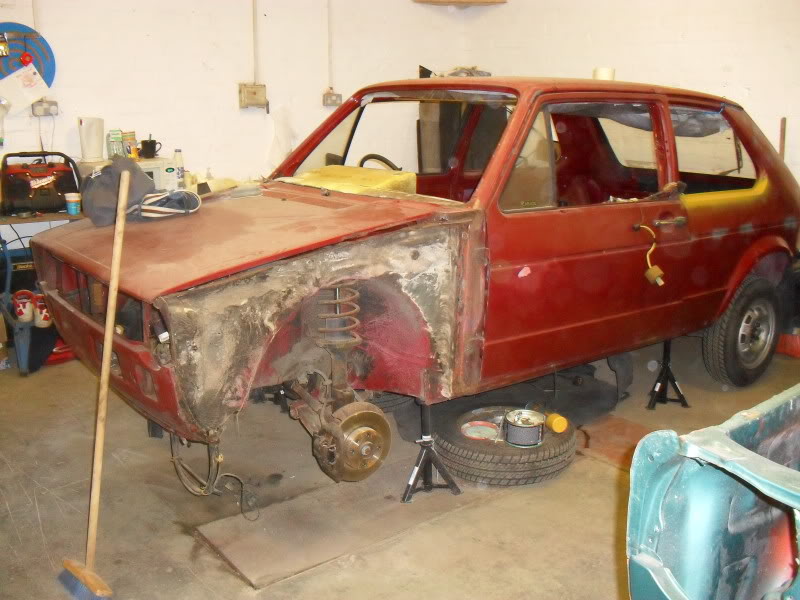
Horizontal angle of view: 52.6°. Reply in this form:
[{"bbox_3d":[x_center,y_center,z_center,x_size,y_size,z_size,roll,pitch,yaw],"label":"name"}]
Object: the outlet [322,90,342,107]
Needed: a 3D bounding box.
[{"bbox_3d":[-0.487,-1.452,5.852,0.146,0.095,0.050,-9,16,-36],"label":"outlet"}]

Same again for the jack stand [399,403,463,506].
[{"bbox_3d":[0.090,0.522,2.991,0.225,0.380,0.200,-5,14,-19],"label":"jack stand"}]

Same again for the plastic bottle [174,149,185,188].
[{"bbox_3d":[-1.320,-0.783,4.843,0.062,0.240,0.062,-9,16,-36],"label":"plastic bottle"}]

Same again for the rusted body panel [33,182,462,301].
[{"bbox_3d":[-0.641,-0.278,2.952,1.080,0.110,1.230,-21,23,-34],"label":"rusted body panel"}]

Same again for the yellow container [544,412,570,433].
[{"bbox_3d":[0.618,0.484,3.185,0.061,0.061,0.052,-5,14,-21],"label":"yellow container"}]

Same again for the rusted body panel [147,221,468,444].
[{"bbox_3d":[-0.231,0.071,2.543,1.120,0.620,0.260,-9,16,-38],"label":"rusted body panel"}]

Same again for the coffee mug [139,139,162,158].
[{"bbox_3d":[-1.480,-0.895,4.822,0.120,0.102,0.088,-4,13,-16],"label":"coffee mug"}]

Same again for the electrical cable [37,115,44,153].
[{"bbox_3d":[-2.049,-0.952,4.624,0.030,0.240,0.025,-9,16,-36],"label":"electrical cable"}]

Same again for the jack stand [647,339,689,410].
[{"bbox_3d":[1.310,0.332,3.908,0.190,0.355,0.175,5,13,18],"label":"jack stand"}]

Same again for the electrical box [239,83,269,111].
[{"bbox_3d":[-0.996,-1.384,5.500,0.175,0.175,0.090,-9,15,-32],"label":"electrical box"}]

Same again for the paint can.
[{"bbox_3d":[0.468,0.481,3.056,0.149,0.088,0.149,0,13,0],"label":"paint can"}]

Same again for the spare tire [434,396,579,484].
[{"bbox_3d":[0.420,0.562,3.279,0.577,0.170,0.577,0,13,0],"label":"spare tire"}]

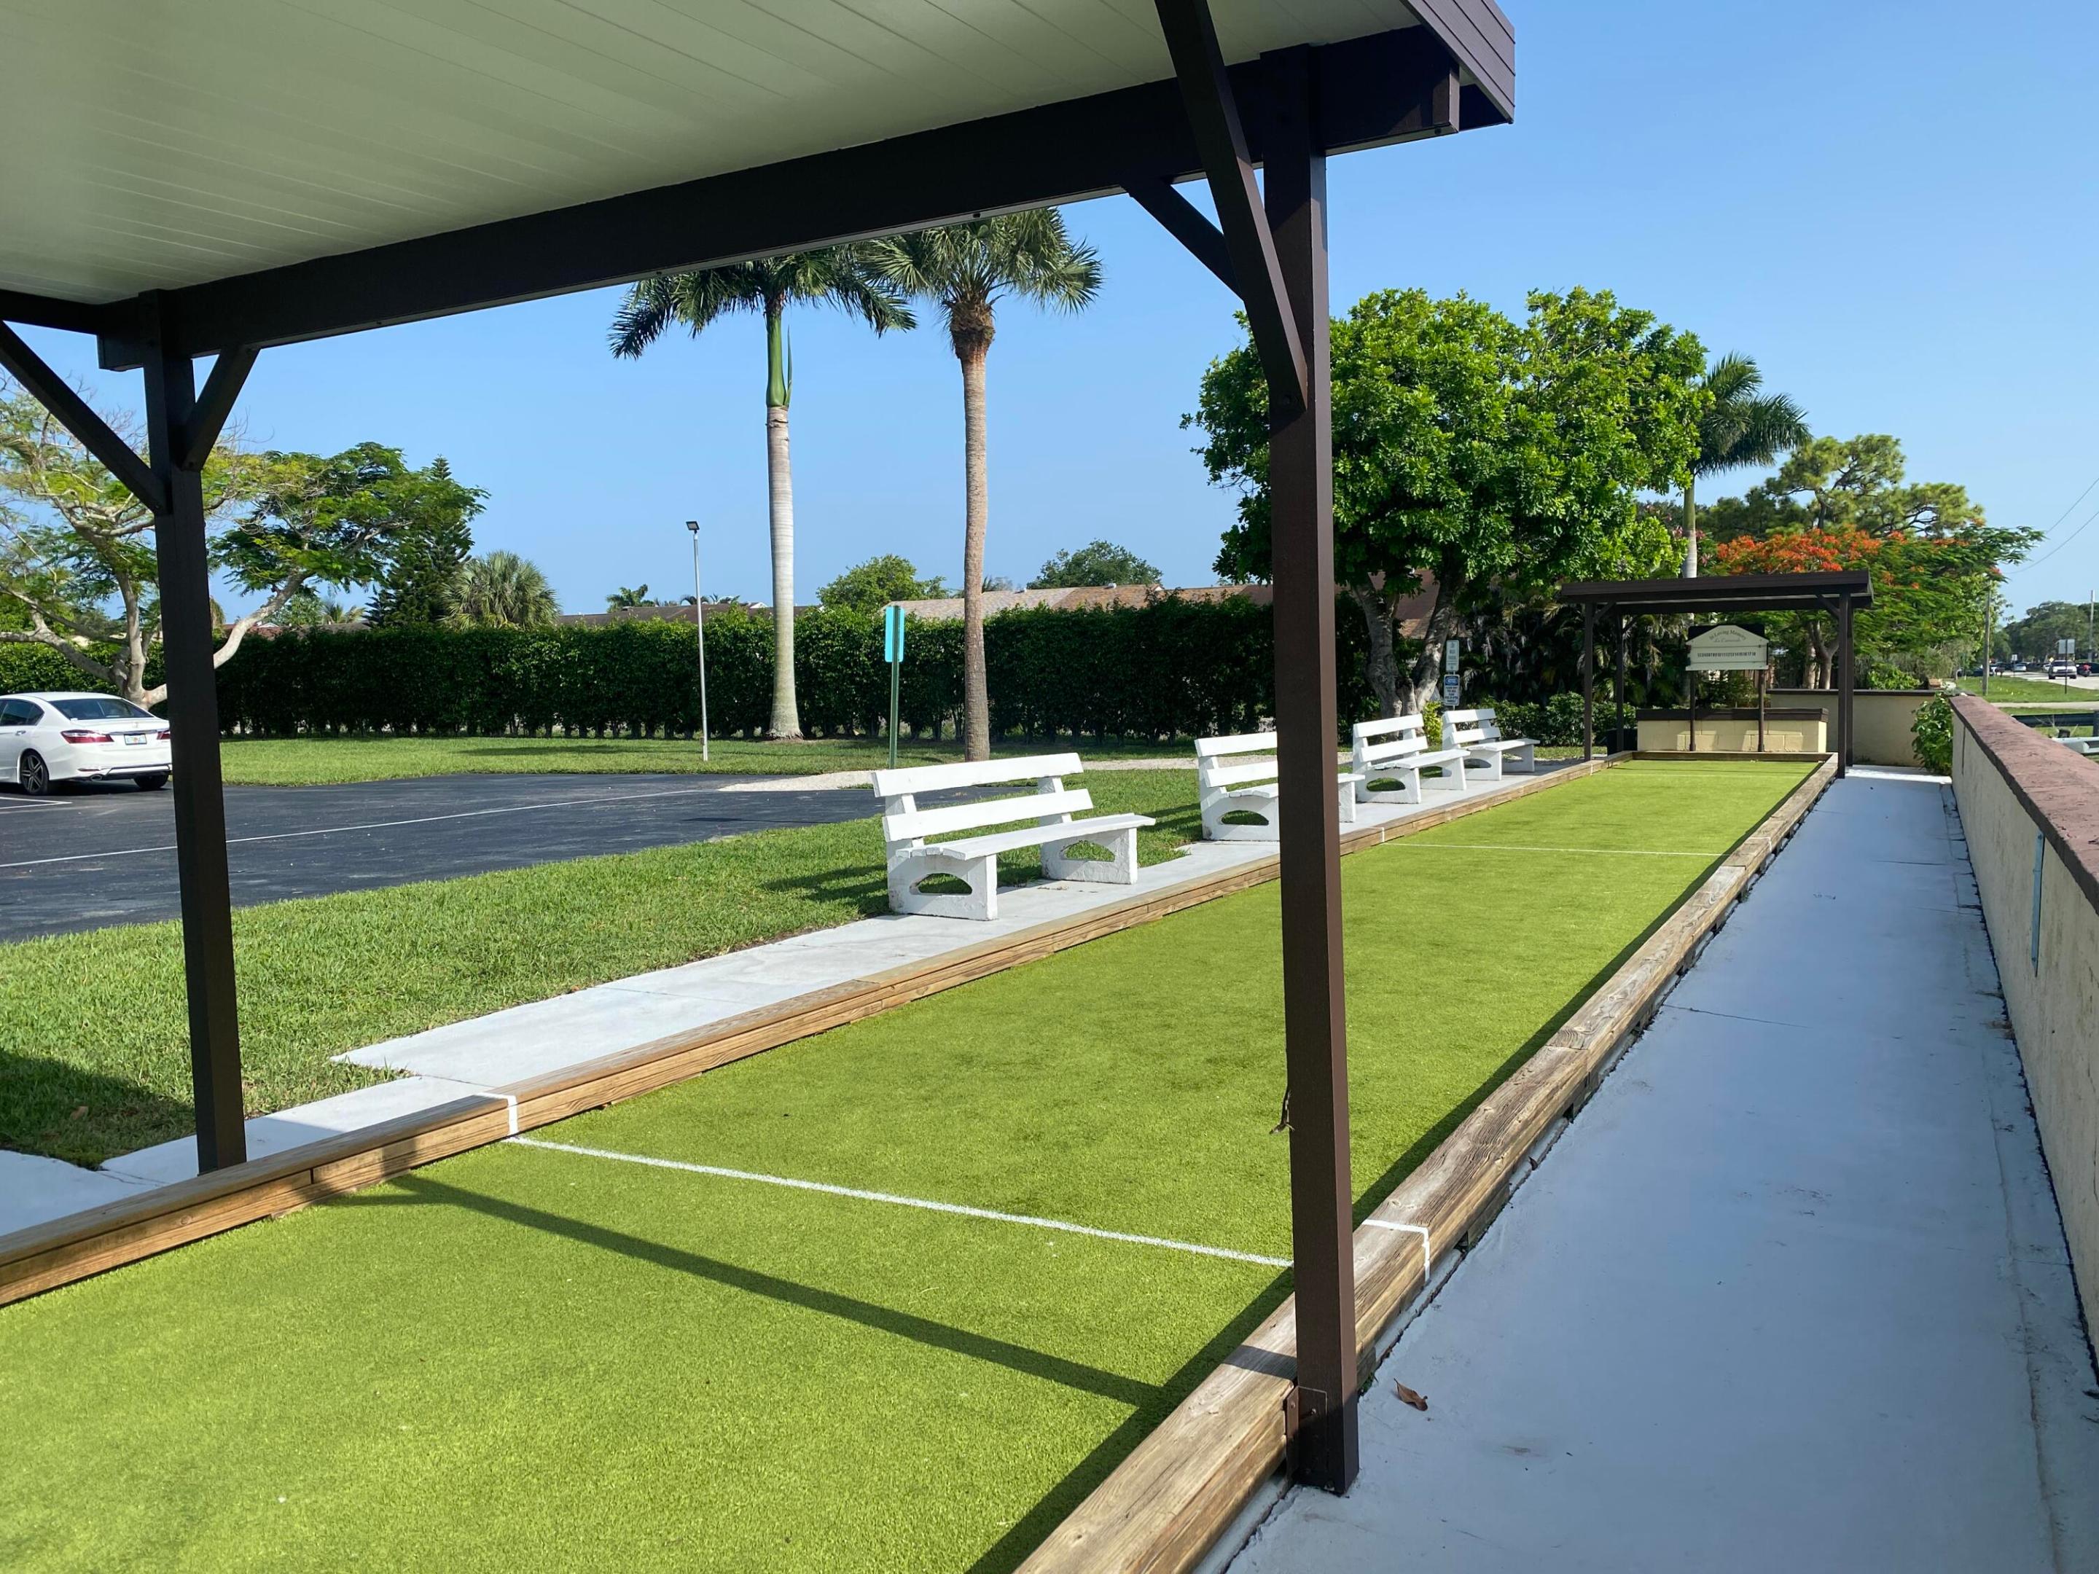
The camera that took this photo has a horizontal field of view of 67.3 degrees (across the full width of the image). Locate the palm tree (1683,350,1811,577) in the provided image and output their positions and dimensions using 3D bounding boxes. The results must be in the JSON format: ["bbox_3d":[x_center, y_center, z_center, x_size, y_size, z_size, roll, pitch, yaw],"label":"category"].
[{"bbox_3d":[18.228,-7.065,44.324,6.200,10.104,6.200,-1,4,0],"label":"palm tree"}]

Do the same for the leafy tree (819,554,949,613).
[{"bbox_3d":[-6.388,-5.641,59.877,5.300,6.500,5.300,0,4,29],"label":"leafy tree"}]

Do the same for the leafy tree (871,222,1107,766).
[{"bbox_3d":[-0.962,-5.467,26.824,4.100,10.121,4.100,-1,4,0],"label":"leafy tree"}]

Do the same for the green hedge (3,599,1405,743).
[{"bbox_3d":[-12.866,-2.739,43.721,47.407,3.000,1.700,0,4,29],"label":"green hedge"}]

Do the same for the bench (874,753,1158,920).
[{"bbox_3d":[-0.156,0.271,10.014,0.763,0.852,2.462,1,4,29],"label":"bench"}]

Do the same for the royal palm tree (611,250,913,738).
[{"bbox_3d":[-6.342,-7.139,36.394,7.000,12.301,7.000,-1,4,0],"label":"royal palm tree"}]

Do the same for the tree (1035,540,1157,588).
[{"bbox_3d":[2.247,-7.722,75.258,6.800,8.056,6.800,-1,4,0],"label":"tree"}]

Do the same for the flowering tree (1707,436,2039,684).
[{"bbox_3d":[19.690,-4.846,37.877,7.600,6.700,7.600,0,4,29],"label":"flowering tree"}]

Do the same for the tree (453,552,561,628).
[{"bbox_3d":[-16.233,-4.247,47.181,3.600,5.647,3.600,-1,4,0],"label":"tree"}]

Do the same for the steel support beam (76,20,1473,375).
[{"bbox_3d":[-0.996,-1.241,3.573,3.869,0.185,0.075,2,5,29],"label":"steel support beam"}]

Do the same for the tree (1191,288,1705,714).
[{"bbox_3d":[7.304,-4.893,29.326,9.000,8.400,8.600,0,4,29],"label":"tree"}]

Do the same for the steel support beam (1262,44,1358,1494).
[{"bbox_3d":[0.489,0.006,2.935,0.090,2.641,0.090,0,4,29],"label":"steel support beam"}]

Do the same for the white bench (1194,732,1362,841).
[{"bbox_3d":[2.103,-0.047,14.083,0.763,0.852,2.462,1,4,29],"label":"white bench"}]

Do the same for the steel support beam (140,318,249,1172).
[{"bbox_3d":[-2.472,-0.095,4.558,0.090,2.511,0.090,0,4,29],"label":"steel support beam"}]

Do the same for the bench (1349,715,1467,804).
[{"bbox_3d":[4.042,-0.320,17.575,0.763,0.852,2.462,1,4,29],"label":"bench"}]

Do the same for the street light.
[{"bbox_3d":[-6.350,-2.638,28.500,0.250,4.330,0.250,-5,5,-41],"label":"street light"}]

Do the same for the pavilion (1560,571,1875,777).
[{"bbox_3d":[10.486,-1.719,24.551,4.100,2.880,3.850,0,4,29],"label":"pavilion"}]

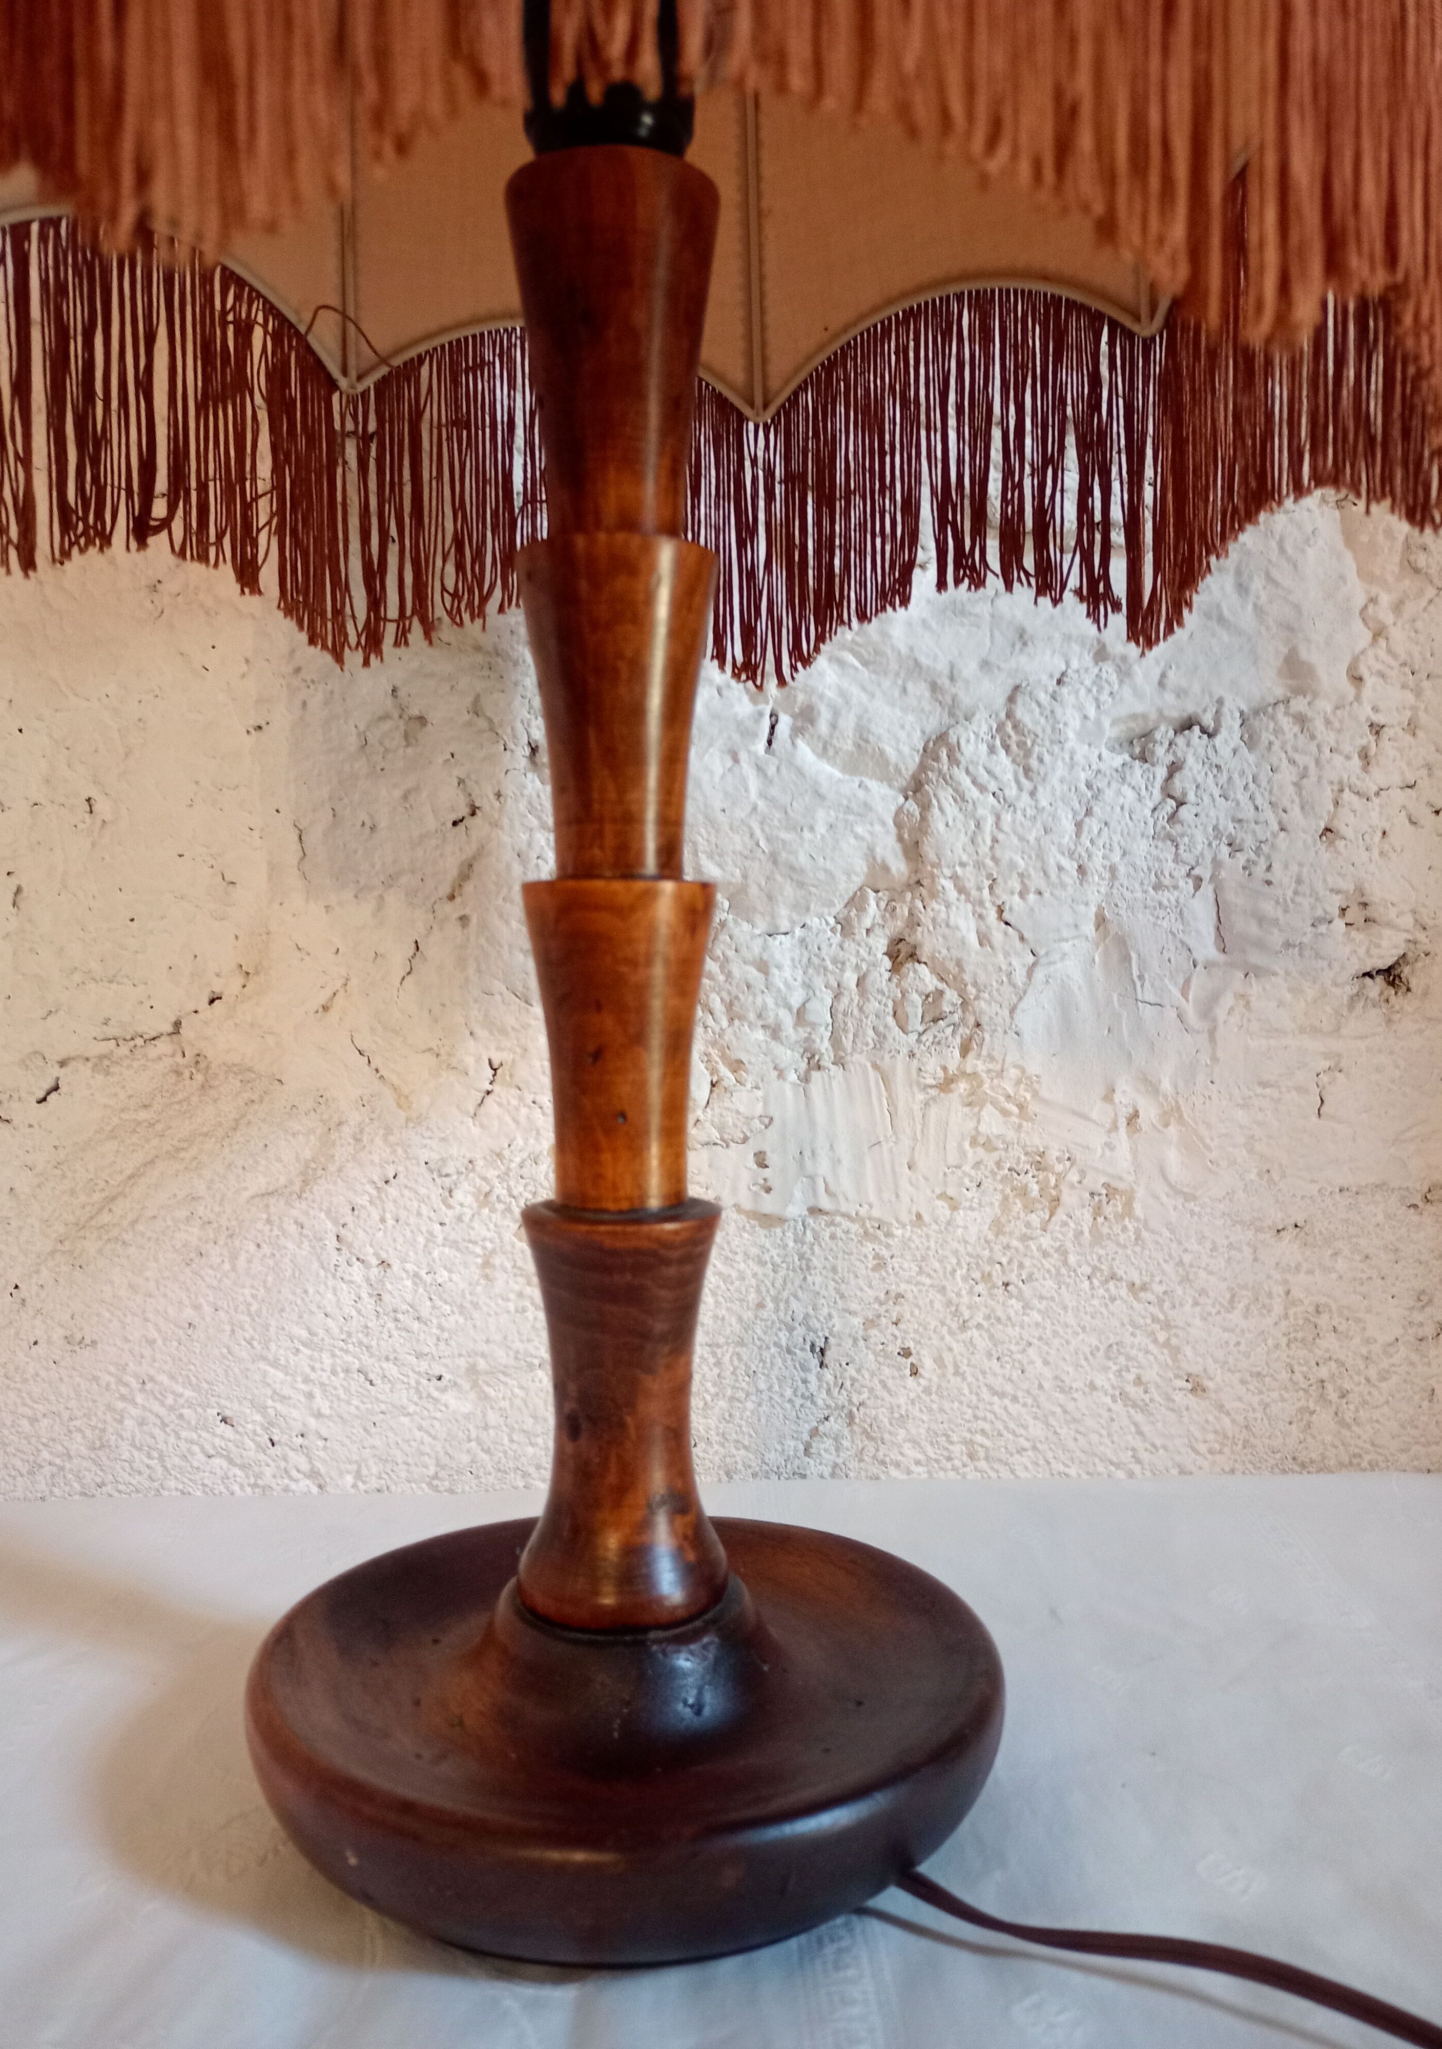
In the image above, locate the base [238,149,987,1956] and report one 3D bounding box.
[{"bbox_3d":[-0.025,-0.003,0.401,0.188,0.407,0.188,-1,3,0],"label":"base"}]

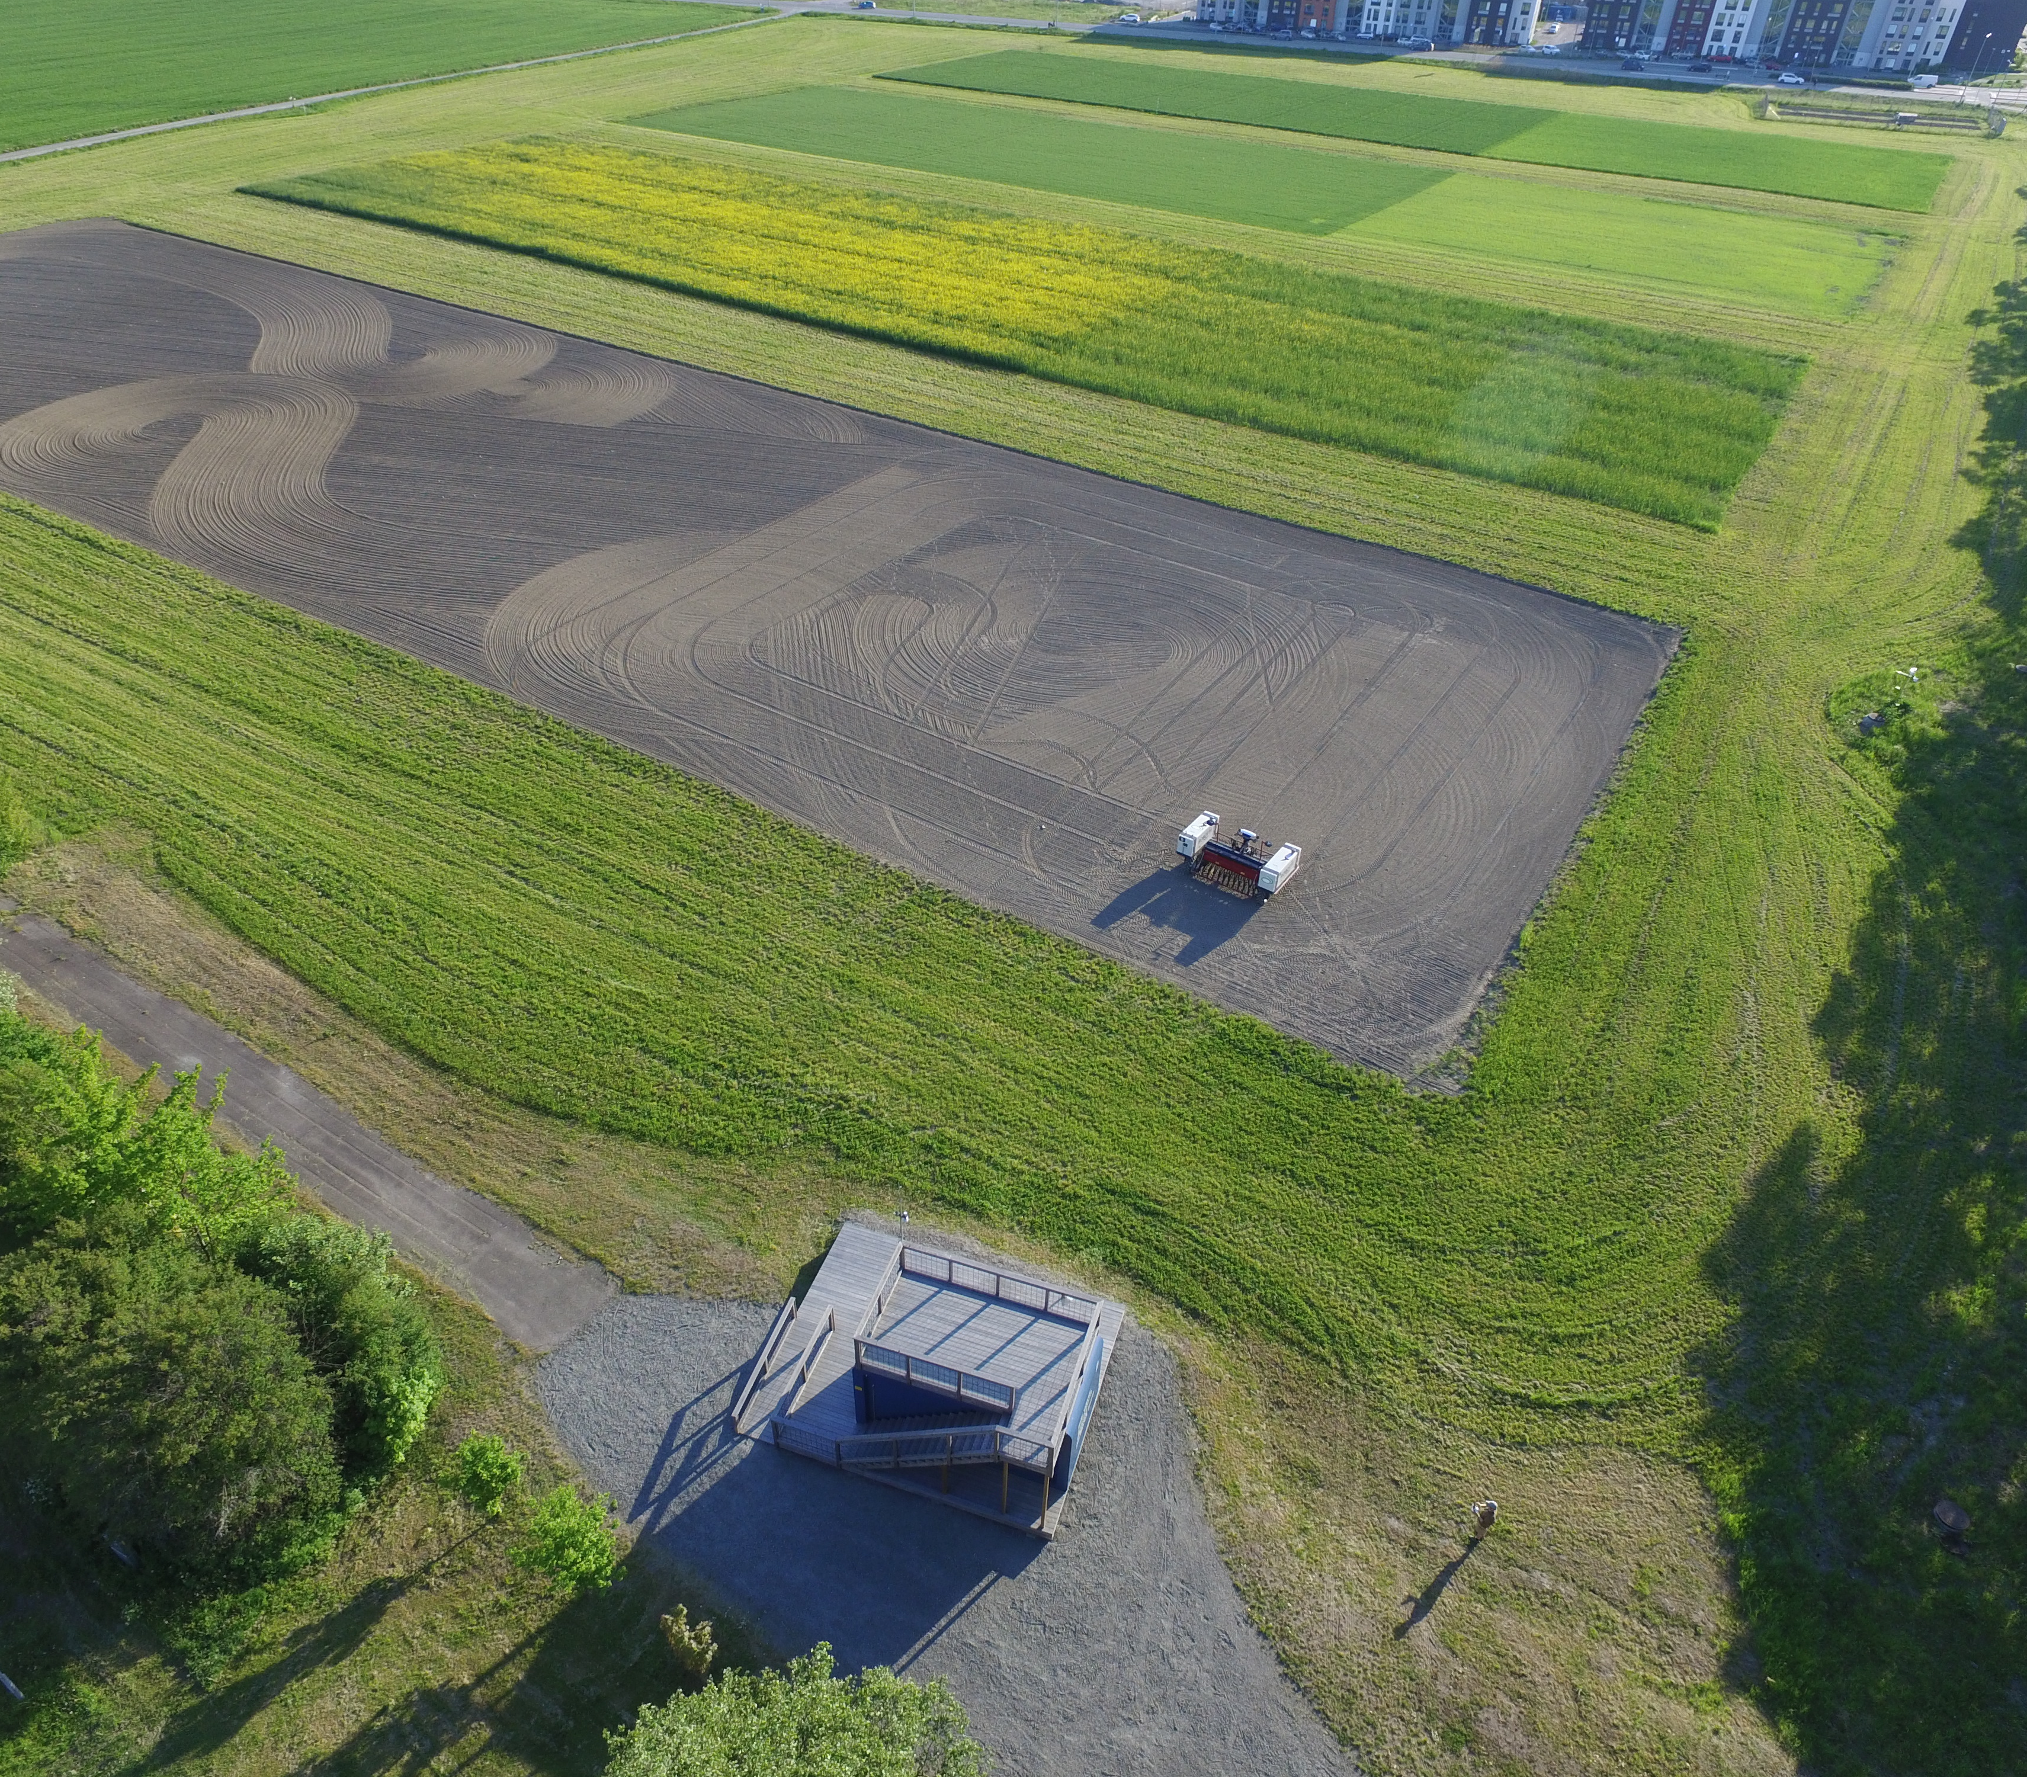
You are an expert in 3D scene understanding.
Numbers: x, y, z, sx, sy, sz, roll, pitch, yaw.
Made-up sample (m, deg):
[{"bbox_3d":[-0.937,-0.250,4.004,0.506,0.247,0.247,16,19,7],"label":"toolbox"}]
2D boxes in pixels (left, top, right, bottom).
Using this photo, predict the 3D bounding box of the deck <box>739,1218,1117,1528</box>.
[{"bbox_3d":[-2.051,12.179,37.992,9.050,4.000,7.540,12,39,14],"label":"deck"}]

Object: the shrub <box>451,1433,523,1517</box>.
[{"bbox_3d":[-13.267,14.923,34.419,1.750,3.400,1.750,1,37,0],"label":"shrub"}]

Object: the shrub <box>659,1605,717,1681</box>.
[{"bbox_3d":[-7.413,17.457,31.542,1.300,3.100,1.300,1,37,0],"label":"shrub"}]

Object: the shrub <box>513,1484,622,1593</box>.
[{"bbox_3d":[-10.812,15.960,32.977,2.500,3.600,2.500,1,37,0],"label":"shrub"}]

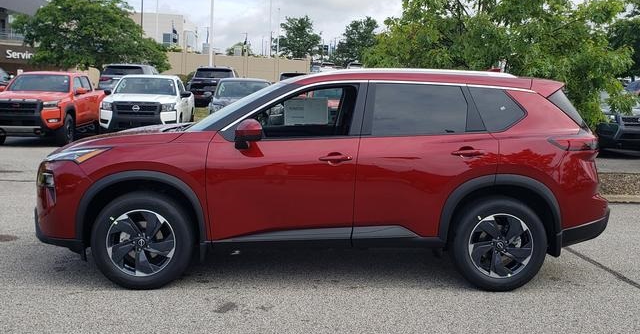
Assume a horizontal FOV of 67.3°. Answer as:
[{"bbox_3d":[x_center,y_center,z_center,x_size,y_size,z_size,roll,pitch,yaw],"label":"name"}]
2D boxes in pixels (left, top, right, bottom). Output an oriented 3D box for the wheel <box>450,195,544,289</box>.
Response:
[{"bbox_3d":[1.377,0.584,3.786,0.735,0.735,0.240,1,6,-2],"label":"wheel"}]

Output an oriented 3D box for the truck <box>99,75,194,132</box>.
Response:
[{"bbox_3d":[-4.640,-1.630,13.450,1.860,1.820,5.300,0,8,-11],"label":"truck"}]

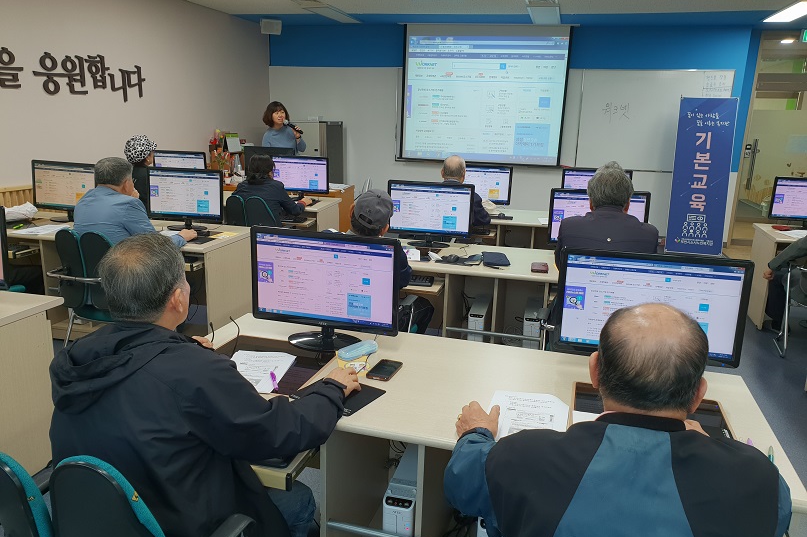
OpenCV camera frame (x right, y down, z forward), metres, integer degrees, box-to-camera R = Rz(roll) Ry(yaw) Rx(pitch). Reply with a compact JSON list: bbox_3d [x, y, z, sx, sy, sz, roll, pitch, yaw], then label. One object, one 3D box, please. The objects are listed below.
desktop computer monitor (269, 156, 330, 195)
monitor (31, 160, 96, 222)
[{"bbox_3d":[-1.001,-0.880,5.917,0.575,0.420,0.220,4,14,8],"label":"desktop computer monitor"},{"bbox_3d":[-2.541,-0.585,4.557,0.575,0.420,0.220,6,15,15],"label":"monitor"}]

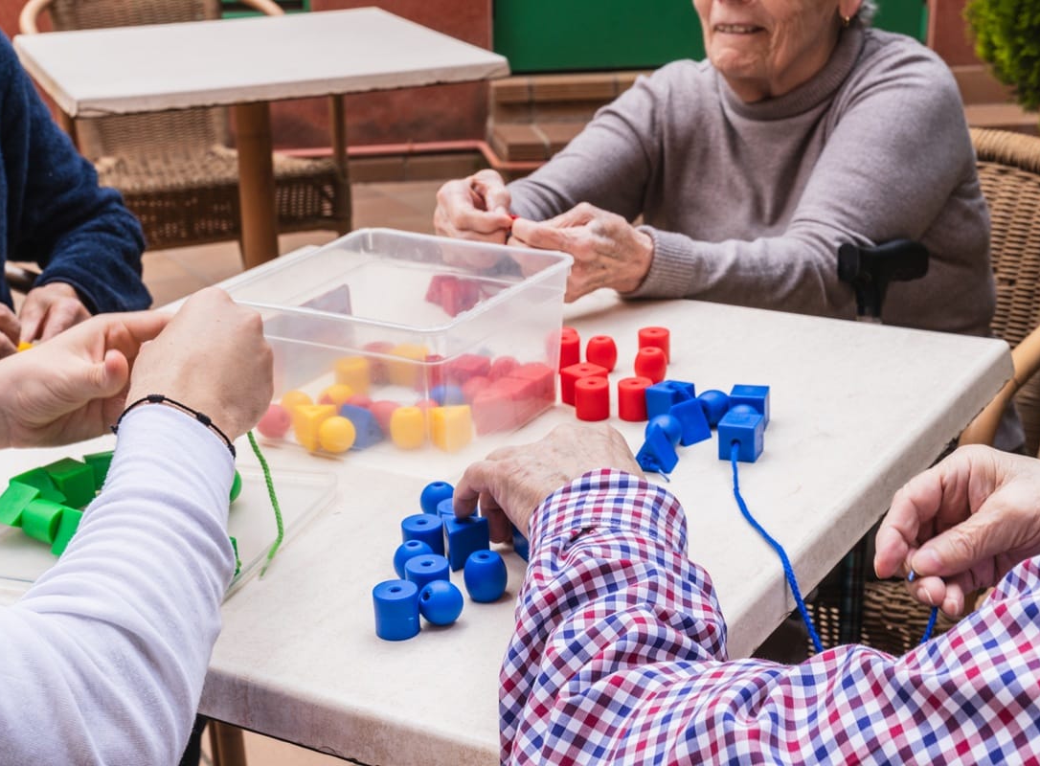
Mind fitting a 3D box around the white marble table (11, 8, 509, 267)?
[{"bbox_3d":[-0.471,-0.241,3.150,0.708,0.740,0.765,-9,21,-20],"label":"white marble table"}]

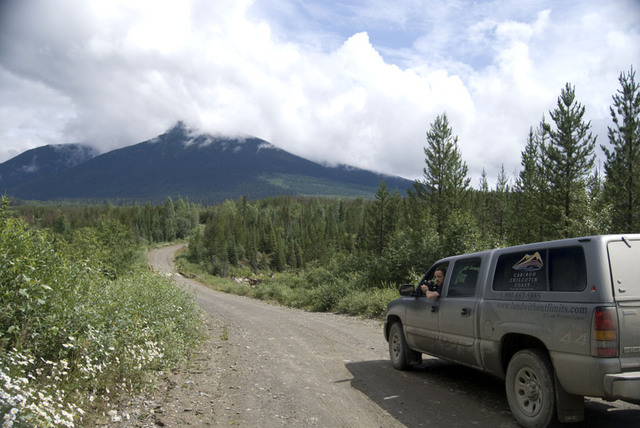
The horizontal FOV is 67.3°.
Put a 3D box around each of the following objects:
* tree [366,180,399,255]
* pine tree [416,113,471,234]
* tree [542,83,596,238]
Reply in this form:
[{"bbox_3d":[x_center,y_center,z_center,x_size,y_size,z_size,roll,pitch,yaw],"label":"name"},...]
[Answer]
[{"bbox_3d":[4.680,0.750,36.000,2.400,6.520,2.400,0,0,0],"label":"tree"},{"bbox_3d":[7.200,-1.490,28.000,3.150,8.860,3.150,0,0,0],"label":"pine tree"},{"bbox_3d":[11.430,-1.720,22.000,2.470,8.610,2.470,0,0,0],"label":"tree"}]

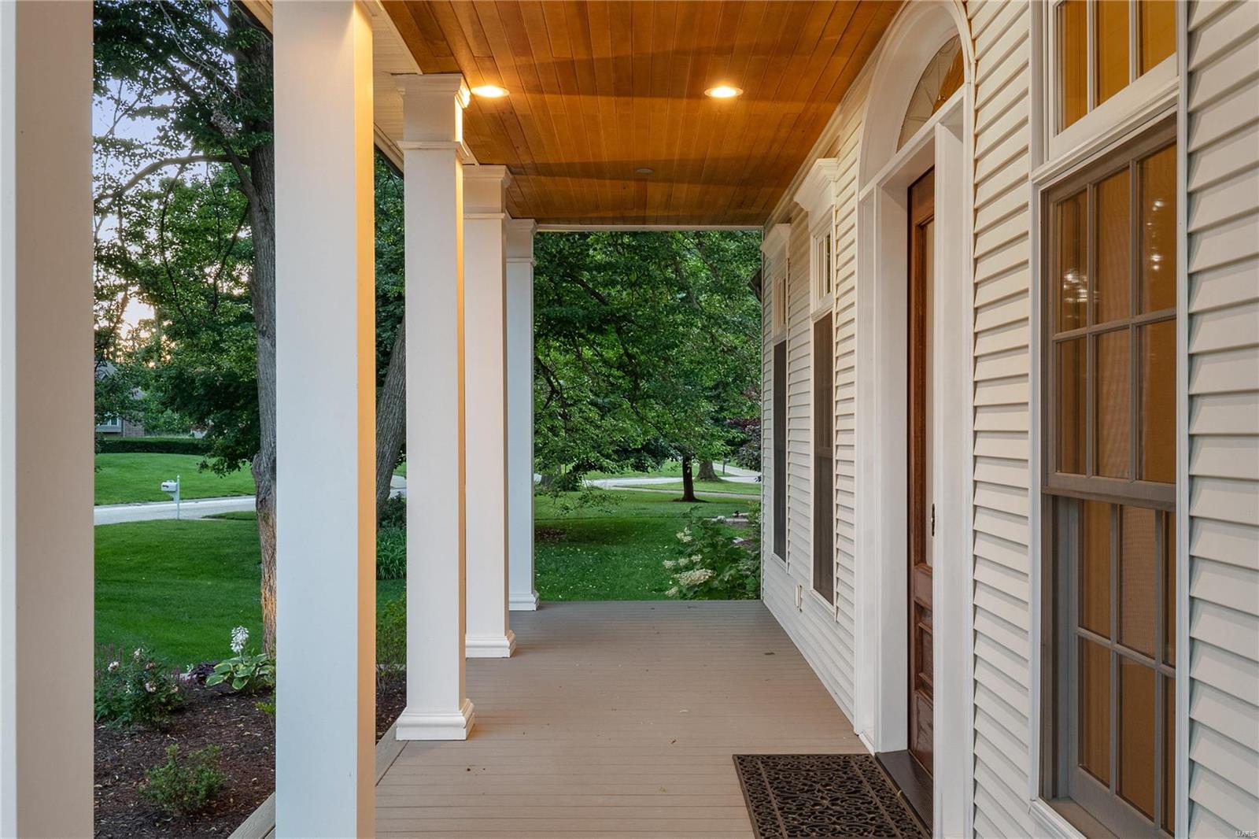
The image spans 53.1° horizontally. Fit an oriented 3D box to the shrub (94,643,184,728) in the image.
[{"bbox_3d":[-2.959,1.592,7.550,0.600,0.490,0.550,0,0,0],"label":"shrub"}]

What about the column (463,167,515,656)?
[{"bbox_3d":[-0.901,-0.047,8.020,0.322,3.067,0.322,0,0,0],"label":"column"}]

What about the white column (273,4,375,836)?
[{"bbox_3d":[-0.923,-0.066,3.895,0.322,3.067,0.322,0,0,0],"label":"white column"}]

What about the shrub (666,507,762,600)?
[{"bbox_3d":[0.820,1.343,11.100,1.100,1.000,1.000,0,0,0],"label":"shrub"}]

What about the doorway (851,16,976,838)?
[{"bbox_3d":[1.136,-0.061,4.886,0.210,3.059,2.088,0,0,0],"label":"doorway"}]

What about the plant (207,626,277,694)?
[{"bbox_3d":[-2.577,1.594,8.400,0.460,0.430,0.440,0,0,0],"label":"plant"}]

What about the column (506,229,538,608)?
[{"bbox_3d":[-0.890,-0.037,10.050,0.322,3.067,0.322,0,0,0],"label":"column"}]

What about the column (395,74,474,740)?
[{"bbox_3d":[-0.912,-0.056,5.971,0.322,3.067,0.322,0,0,0],"label":"column"}]

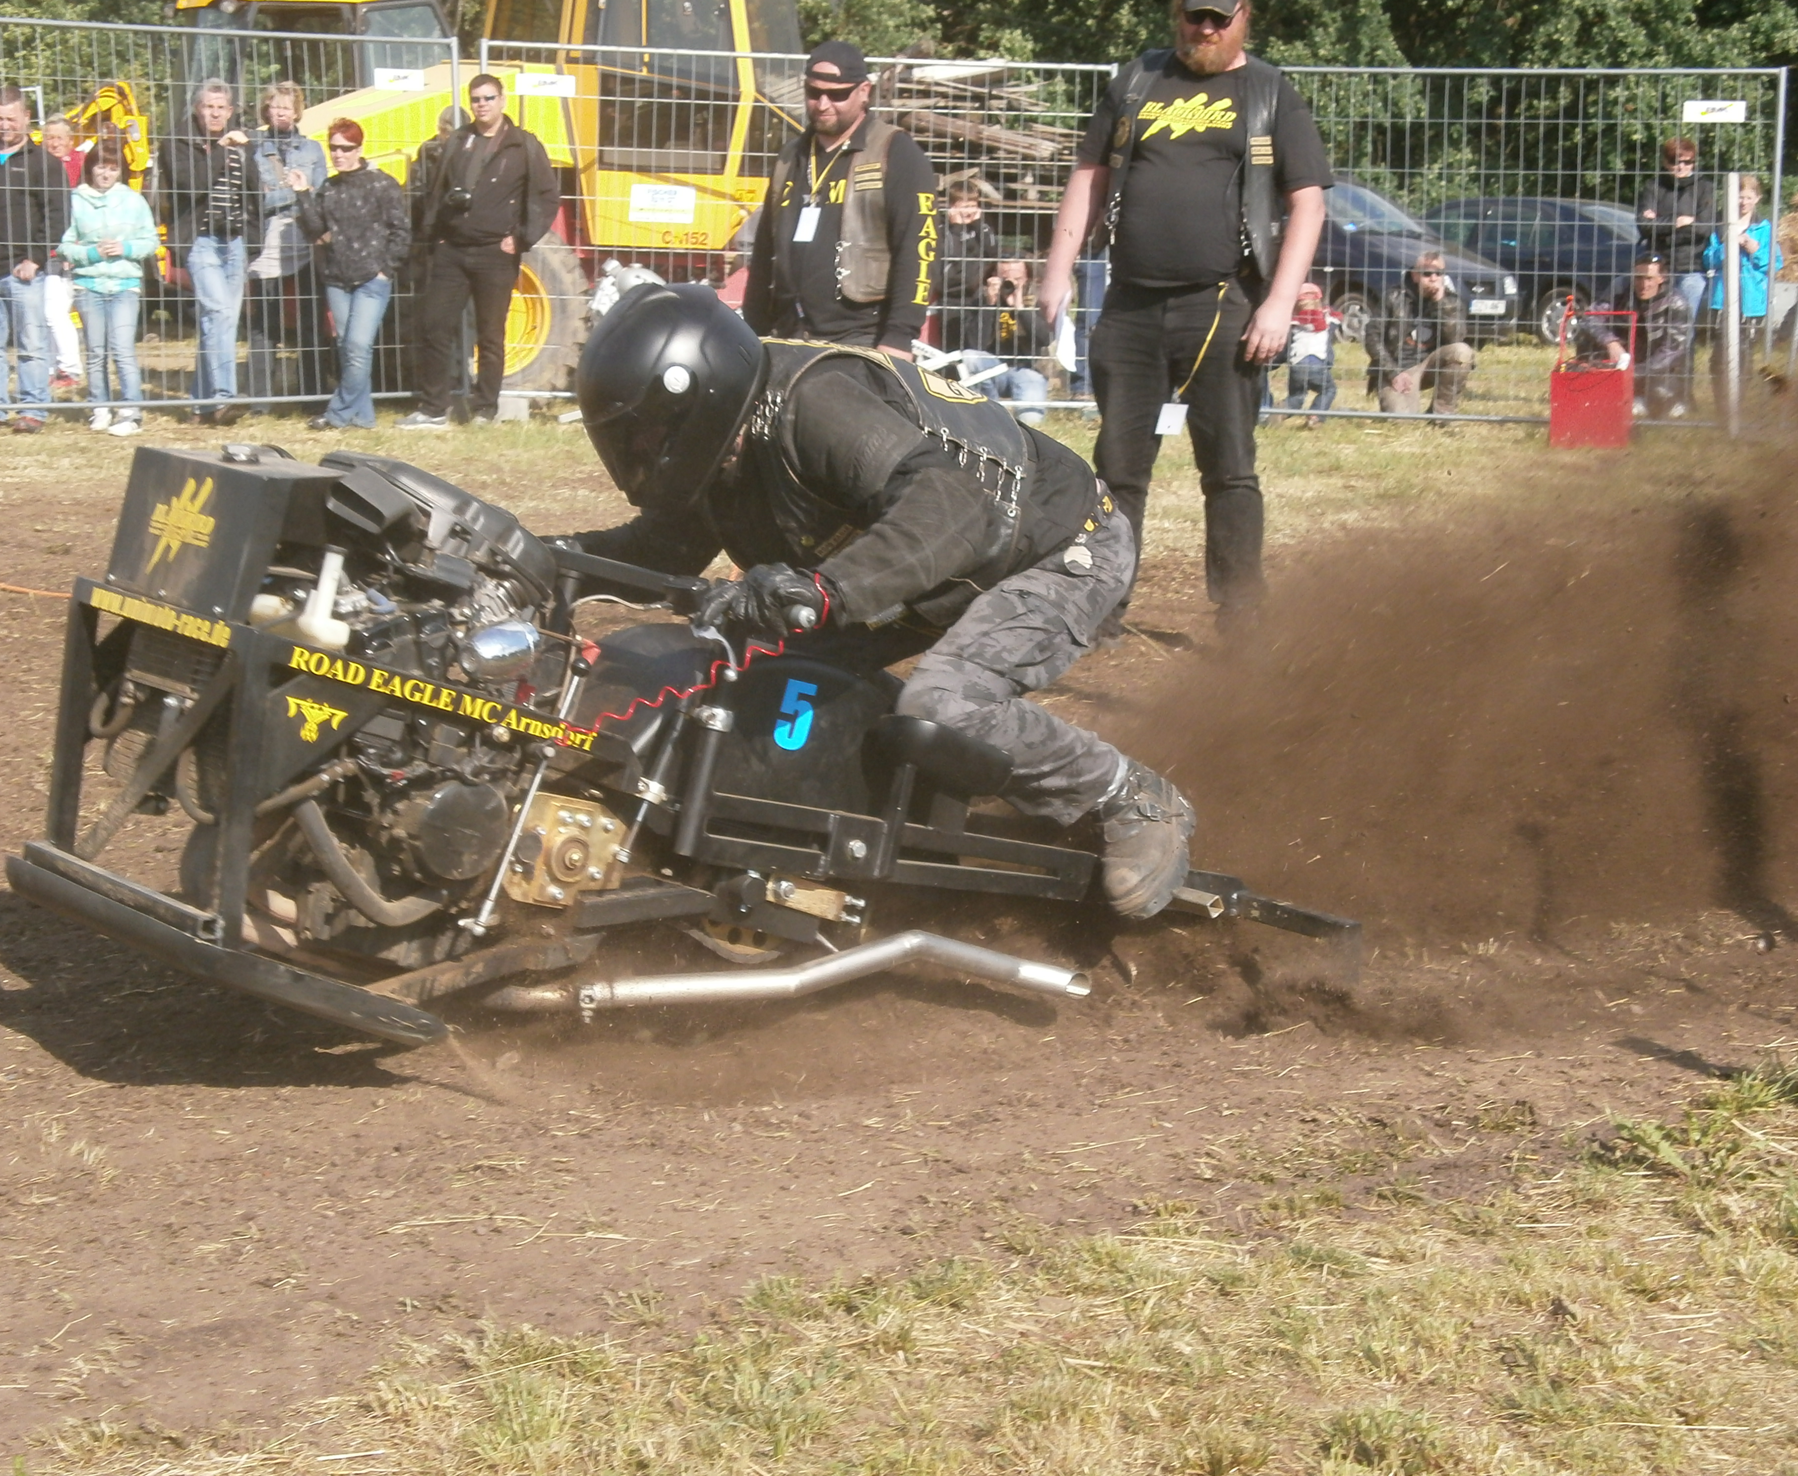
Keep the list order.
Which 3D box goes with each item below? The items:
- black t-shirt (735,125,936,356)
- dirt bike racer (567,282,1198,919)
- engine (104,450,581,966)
[{"bbox_3d":[-0.176,-1.453,10.400,0.530,0.640,0.280,5,10,24],"label":"black t-shirt"},{"bbox_3d":[-0.031,-0.231,5.760,1.060,0.970,0.700,-5,11,-30],"label":"dirt bike racer"},{"bbox_3d":[-0.885,-0.053,5.720,0.620,0.710,0.520,3,6,-37],"label":"engine"}]

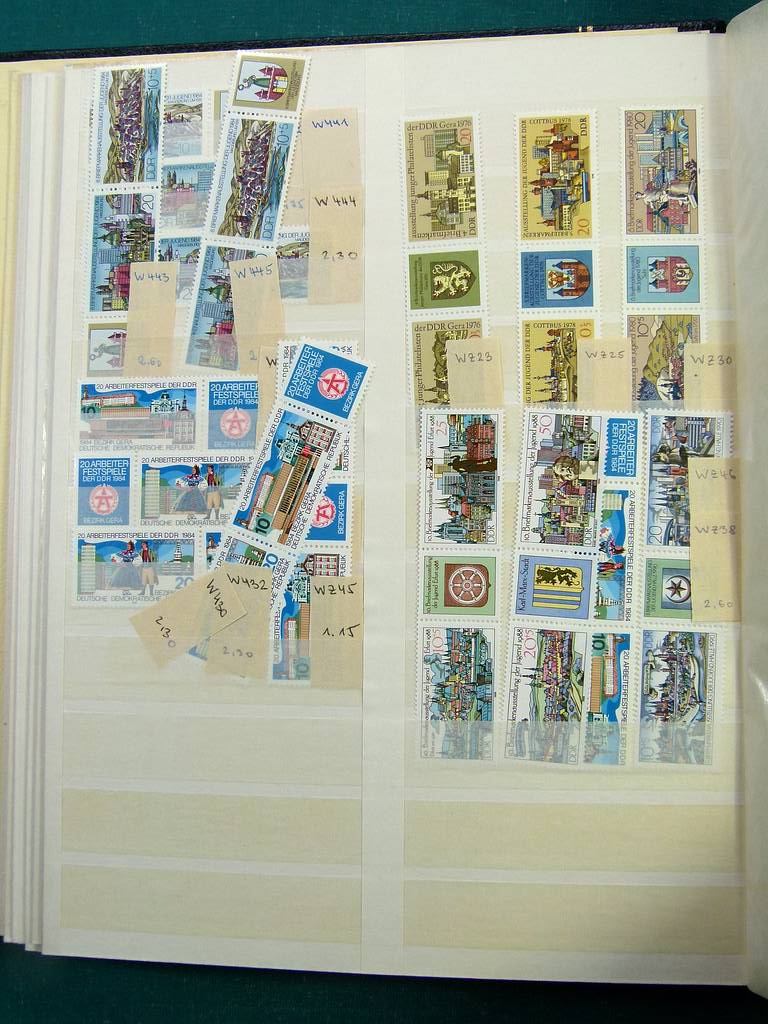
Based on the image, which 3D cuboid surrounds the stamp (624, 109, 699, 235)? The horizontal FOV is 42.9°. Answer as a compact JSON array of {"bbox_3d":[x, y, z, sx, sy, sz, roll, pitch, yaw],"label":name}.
[{"bbox_3d":[0.087,-0.106,0.305,0.025,0.001,0.042,0,86,3],"label":"stamp"}]

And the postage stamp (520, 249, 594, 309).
[{"bbox_3d":[0.054,-0.072,0.303,0.024,0.001,0.019,0,86,4],"label":"postage stamp"}]

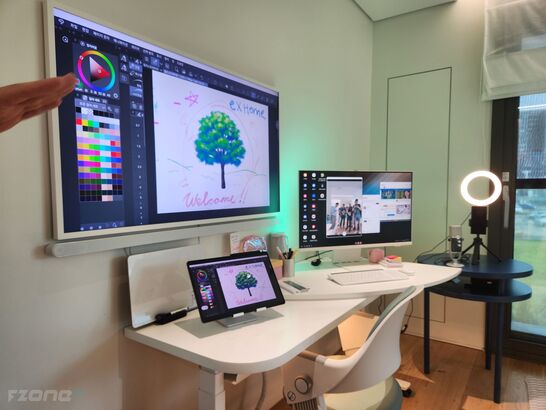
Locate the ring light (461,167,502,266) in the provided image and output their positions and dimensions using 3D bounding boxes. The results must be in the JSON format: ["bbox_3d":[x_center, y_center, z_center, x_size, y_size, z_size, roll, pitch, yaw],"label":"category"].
[{"bbox_3d":[1.187,0.067,2.072,0.213,0.520,0.190,1,3,30],"label":"ring light"}]

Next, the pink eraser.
[{"bbox_3d":[0.572,0.281,2.000,0.076,0.075,0.060,-1,3,-6],"label":"pink eraser"}]

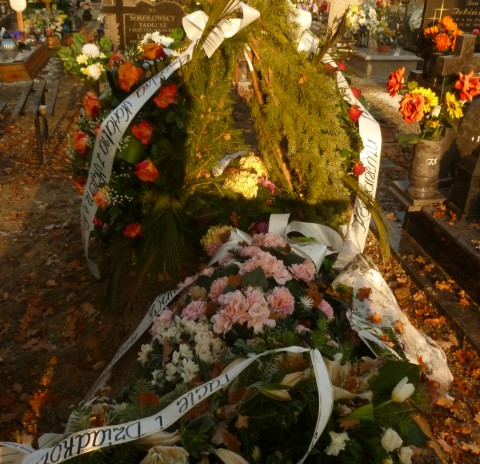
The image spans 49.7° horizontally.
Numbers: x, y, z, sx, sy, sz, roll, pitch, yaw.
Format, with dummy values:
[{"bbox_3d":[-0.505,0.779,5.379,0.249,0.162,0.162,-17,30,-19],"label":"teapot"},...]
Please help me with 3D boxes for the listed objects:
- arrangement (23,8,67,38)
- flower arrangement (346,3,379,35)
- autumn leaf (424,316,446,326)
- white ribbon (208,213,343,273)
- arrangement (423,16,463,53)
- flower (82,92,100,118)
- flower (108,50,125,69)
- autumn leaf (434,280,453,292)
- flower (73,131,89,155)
[{"bbox_3d":[-2.818,-3.021,7.500,0.600,0.400,0.450,0,27,0],"label":"arrangement"},{"bbox_3d":[1.656,-2.873,7.000,0.420,0.440,0.360,0,27,0],"label":"flower arrangement"},{"bbox_3d":[0.887,0.406,2.350,0.095,0.022,0.060,0,27,0],"label":"autumn leaf"},{"bbox_3d":[0.143,0.046,2.080,0.530,0.160,0.230,0,27,0],"label":"white ribbon"},{"bbox_3d":[1.643,-1.610,4.200,0.290,0.280,0.250,0,27,0],"label":"arrangement"},{"bbox_3d":[-0.740,-0.635,2.580,0.085,0.115,0.085,12,30,22],"label":"flower"},{"bbox_3d":[-0.601,-0.840,2.520,0.078,0.085,0.075,12,30,22],"label":"flower"},{"bbox_3d":[0.951,0.255,2.420,0.085,0.022,0.062,0,27,0],"label":"autumn leaf"},{"bbox_3d":[-0.801,-0.449,2.600,0.080,0.105,0.080,12,30,22],"label":"flower"}]

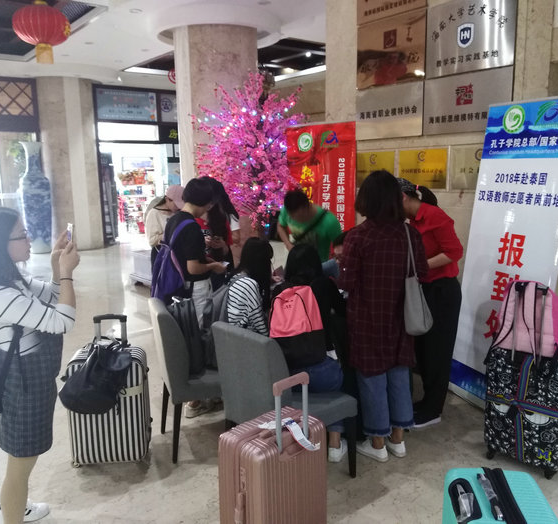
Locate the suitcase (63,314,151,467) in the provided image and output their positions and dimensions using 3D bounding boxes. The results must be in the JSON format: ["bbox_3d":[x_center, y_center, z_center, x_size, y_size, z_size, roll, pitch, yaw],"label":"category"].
[{"bbox_3d":[-1.010,0.733,3.102,0.440,0.830,0.290,-2,9,-4],"label":"suitcase"}]

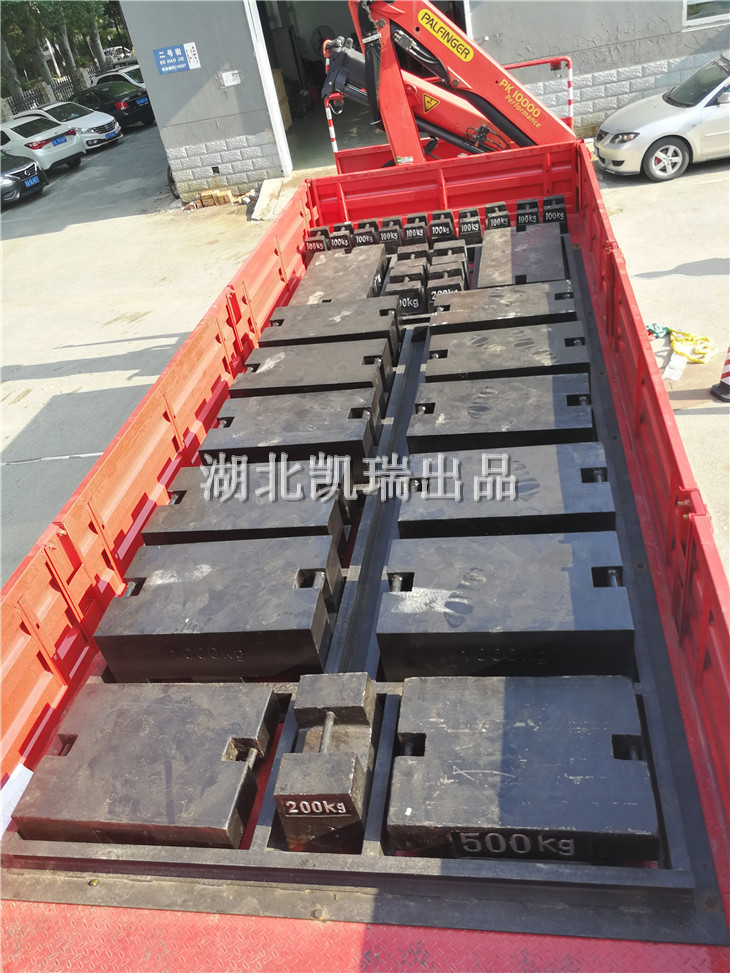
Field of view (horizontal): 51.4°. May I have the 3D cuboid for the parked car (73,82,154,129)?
[{"bbox_3d":[-8.936,-13.108,26.227,4.750,1.480,1.820,21,47,37],"label":"parked car"}]

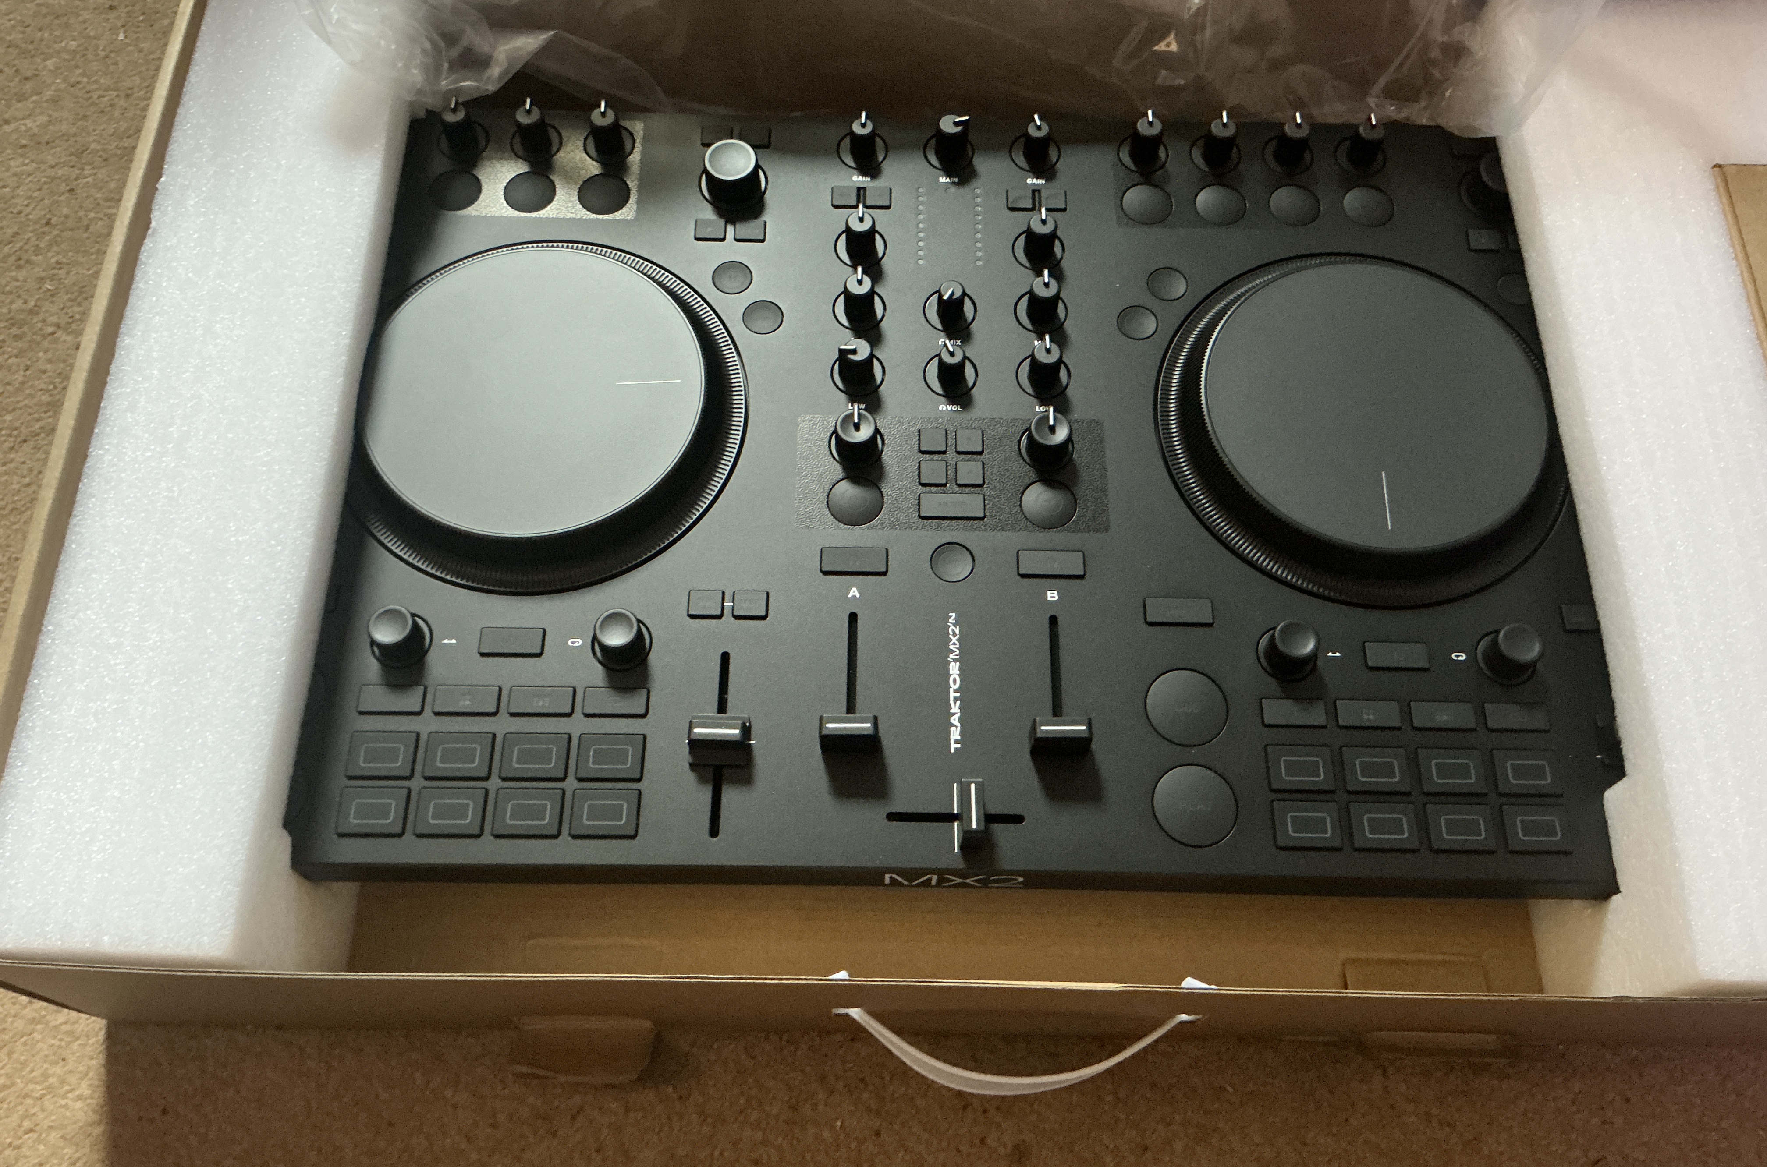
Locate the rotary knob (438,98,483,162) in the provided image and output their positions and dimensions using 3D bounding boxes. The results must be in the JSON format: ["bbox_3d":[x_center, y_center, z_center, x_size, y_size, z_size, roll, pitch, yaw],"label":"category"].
[{"bbox_3d":[-0.164,-0.177,0.552,0.011,0.016,0.013,1,67,0],"label":"rotary knob"}]

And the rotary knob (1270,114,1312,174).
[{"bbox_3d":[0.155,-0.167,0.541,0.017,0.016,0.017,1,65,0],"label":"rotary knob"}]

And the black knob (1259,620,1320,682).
[{"bbox_3d":[0.131,0.020,0.456,0.019,0.013,0.019,1,65,0],"label":"black knob"}]

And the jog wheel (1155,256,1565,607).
[{"bbox_3d":[0.168,-0.060,0.492,0.141,0.015,0.141,1,65,0],"label":"jog wheel"}]

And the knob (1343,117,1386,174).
[{"bbox_3d":[0.189,-0.172,0.557,0.011,0.016,0.012,-4,66,-2],"label":"knob"}]

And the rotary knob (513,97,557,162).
[{"bbox_3d":[-0.136,-0.177,0.555,0.011,0.016,0.012,-5,66,-3],"label":"rotary knob"}]

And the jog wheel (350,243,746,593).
[{"bbox_3d":[-0.122,-0.066,0.505,0.144,0.015,0.144,0,66,-1],"label":"jog wheel"}]

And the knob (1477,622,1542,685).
[{"bbox_3d":[0.209,0.022,0.474,0.016,0.012,0.016,1,67,0],"label":"knob"}]

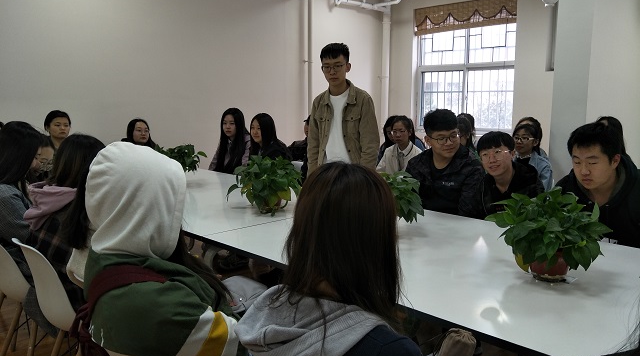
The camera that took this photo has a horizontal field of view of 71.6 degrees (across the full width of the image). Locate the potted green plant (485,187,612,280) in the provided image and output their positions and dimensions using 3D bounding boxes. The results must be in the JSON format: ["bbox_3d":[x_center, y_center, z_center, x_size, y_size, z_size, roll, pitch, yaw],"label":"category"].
[{"bbox_3d":[0.752,0.178,1.460,0.385,0.295,0.370,5,10,27],"label":"potted green plant"}]

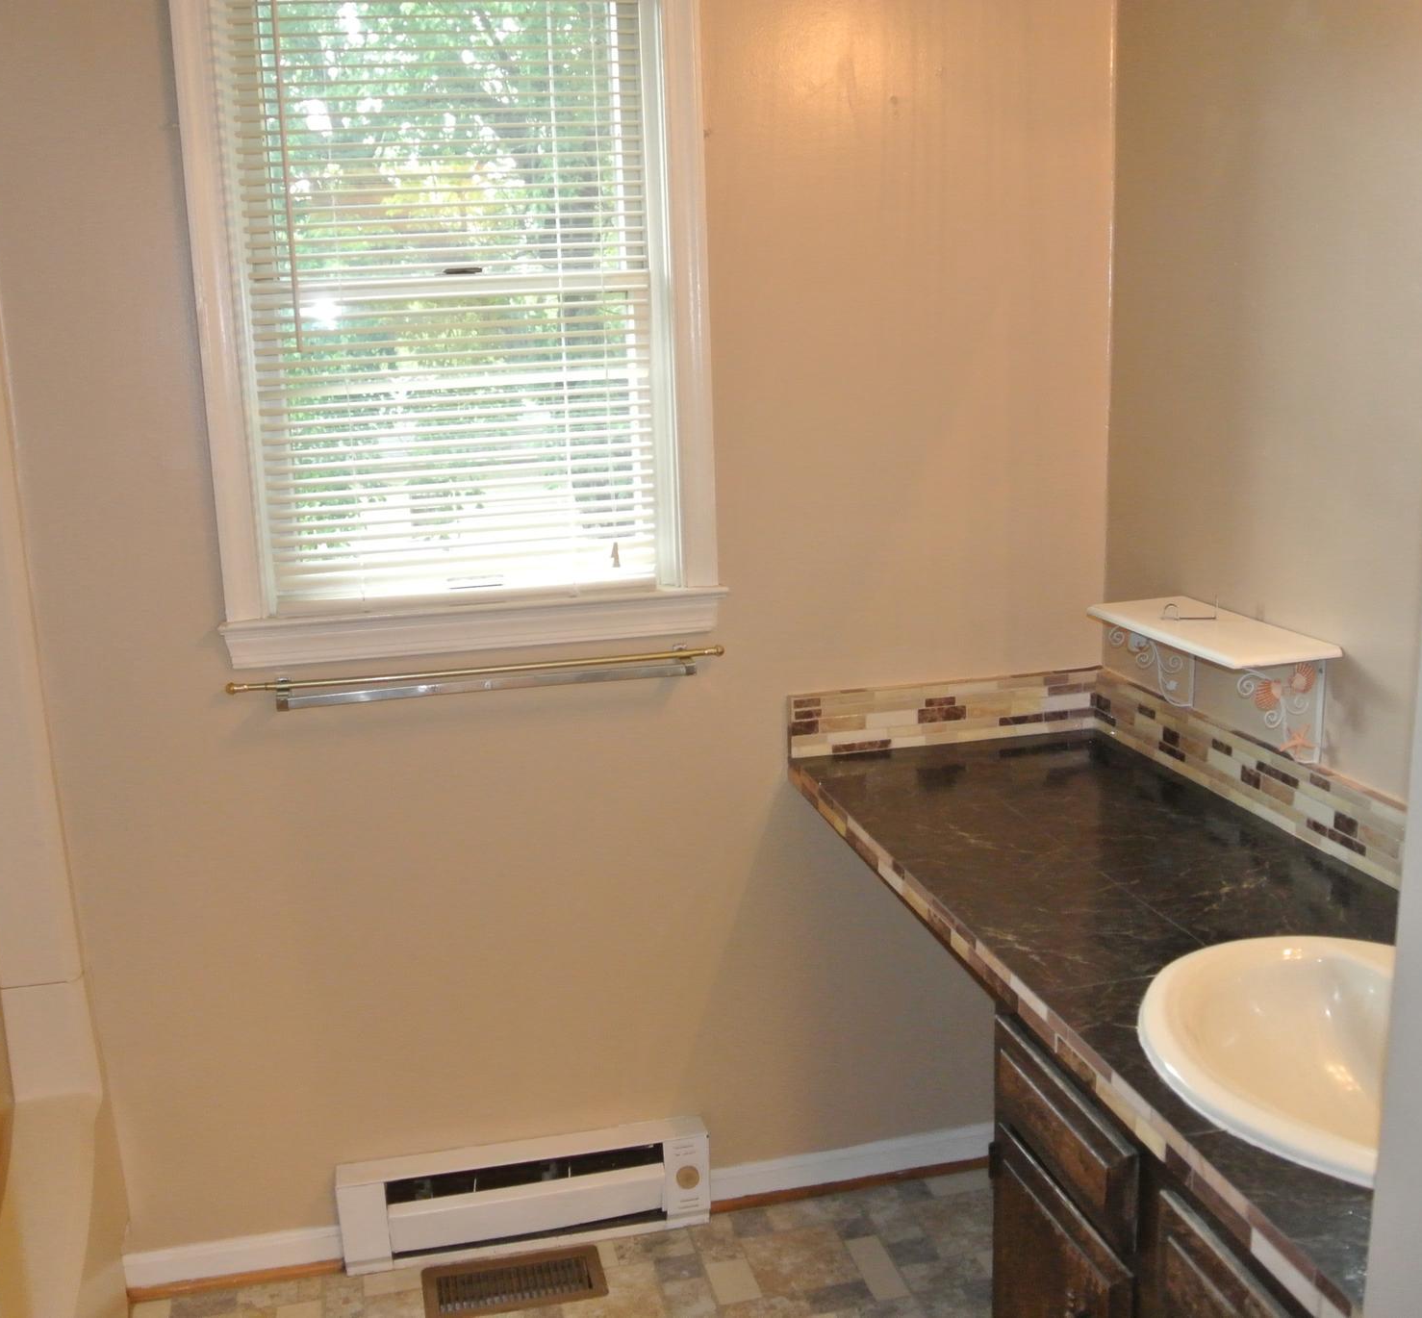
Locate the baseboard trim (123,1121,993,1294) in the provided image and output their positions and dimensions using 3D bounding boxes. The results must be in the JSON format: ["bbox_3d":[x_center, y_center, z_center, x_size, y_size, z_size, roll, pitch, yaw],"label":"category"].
[{"bbox_3d":[-0.153,0.921,2.509,1.586,0.083,0.020,-4,13,-12],"label":"baseboard trim"}]

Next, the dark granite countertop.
[{"bbox_3d":[0.561,0.313,1.762,0.547,0.042,1.508,-4,13,-12],"label":"dark granite countertop"}]

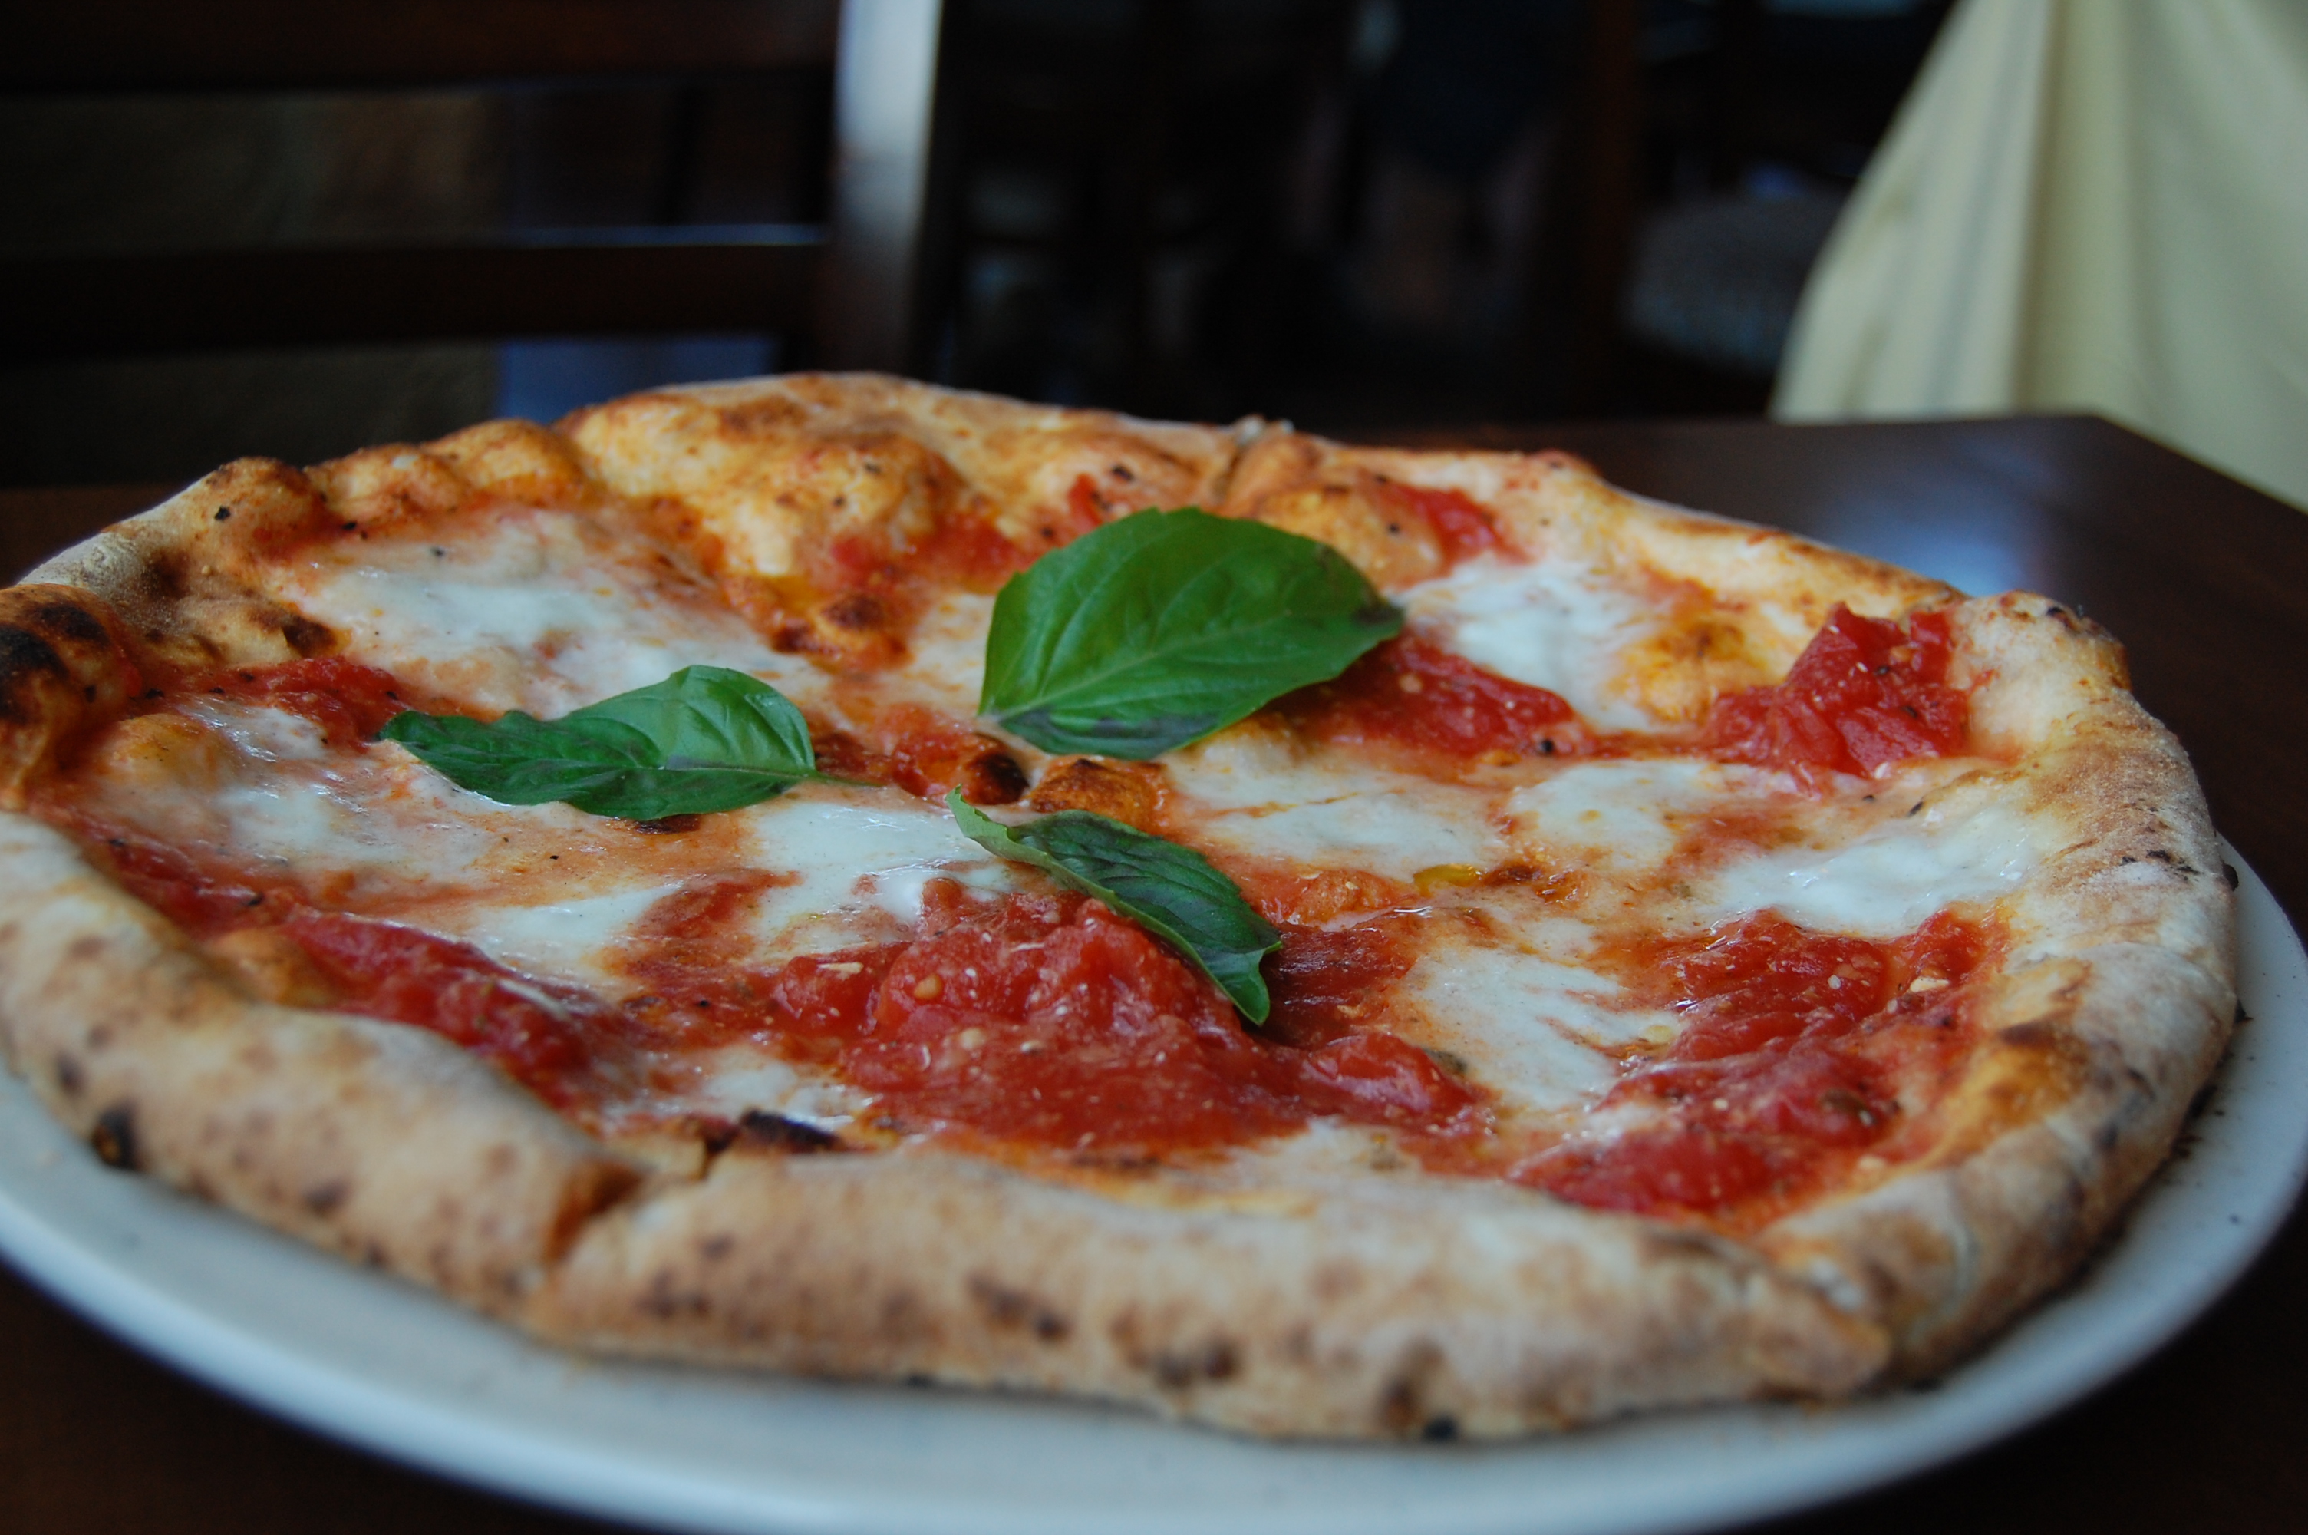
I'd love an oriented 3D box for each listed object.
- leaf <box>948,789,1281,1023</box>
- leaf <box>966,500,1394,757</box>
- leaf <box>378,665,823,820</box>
[{"bbox_3d":[-0.004,0.016,0.387,0.022,0.012,0.053,-27,38,-33],"label":"leaf"},{"bbox_3d":[0.006,-0.020,0.458,0.065,0.013,0.042,-15,52,-20],"label":"leaf"},{"bbox_3d":[-0.077,-0.004,0.430,0.060,0.011,0.032,6,38,1],"label":"leaf"}]

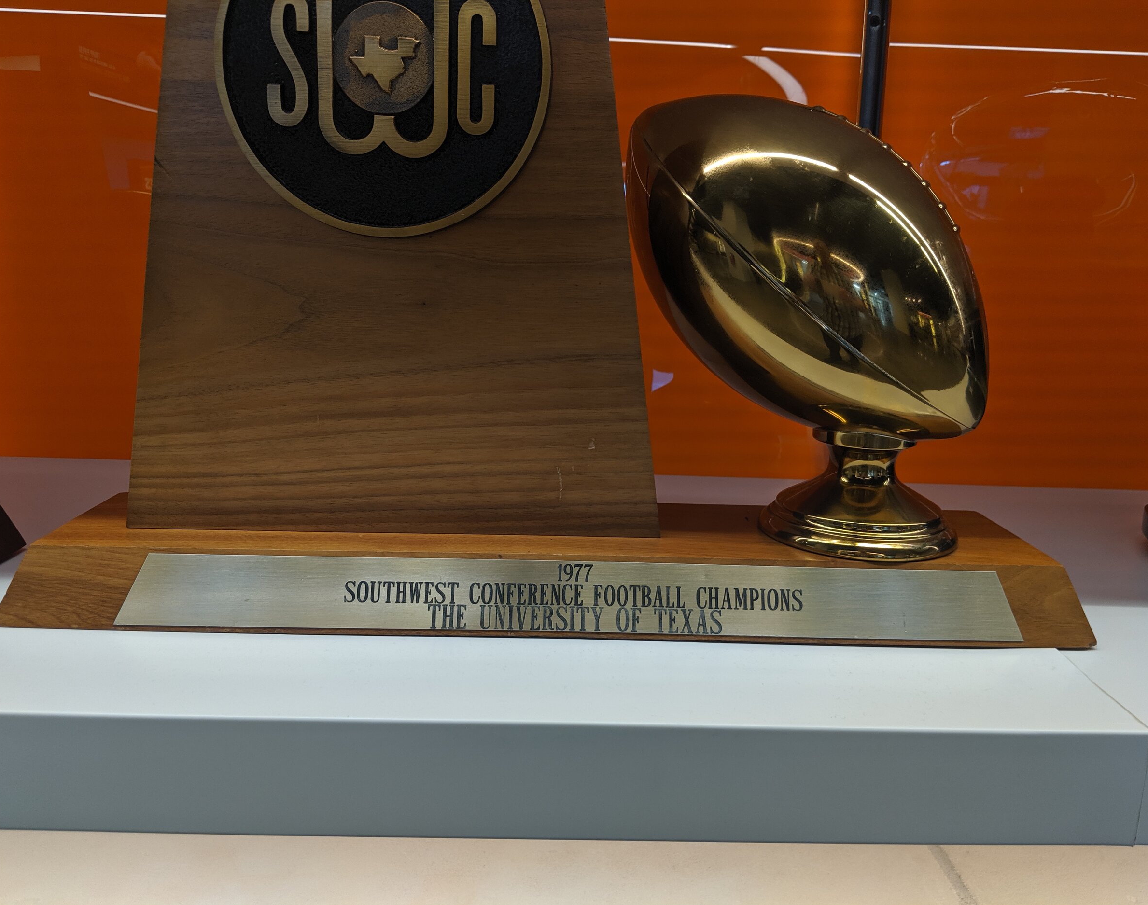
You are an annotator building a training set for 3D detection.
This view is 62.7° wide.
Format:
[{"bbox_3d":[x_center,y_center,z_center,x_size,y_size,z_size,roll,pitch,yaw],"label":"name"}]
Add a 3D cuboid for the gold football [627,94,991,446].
[{"bbox_3d":[0.139,-0.114,0.578,0.284,0.165,0.165,46,28,11],"label":"gold football"}]

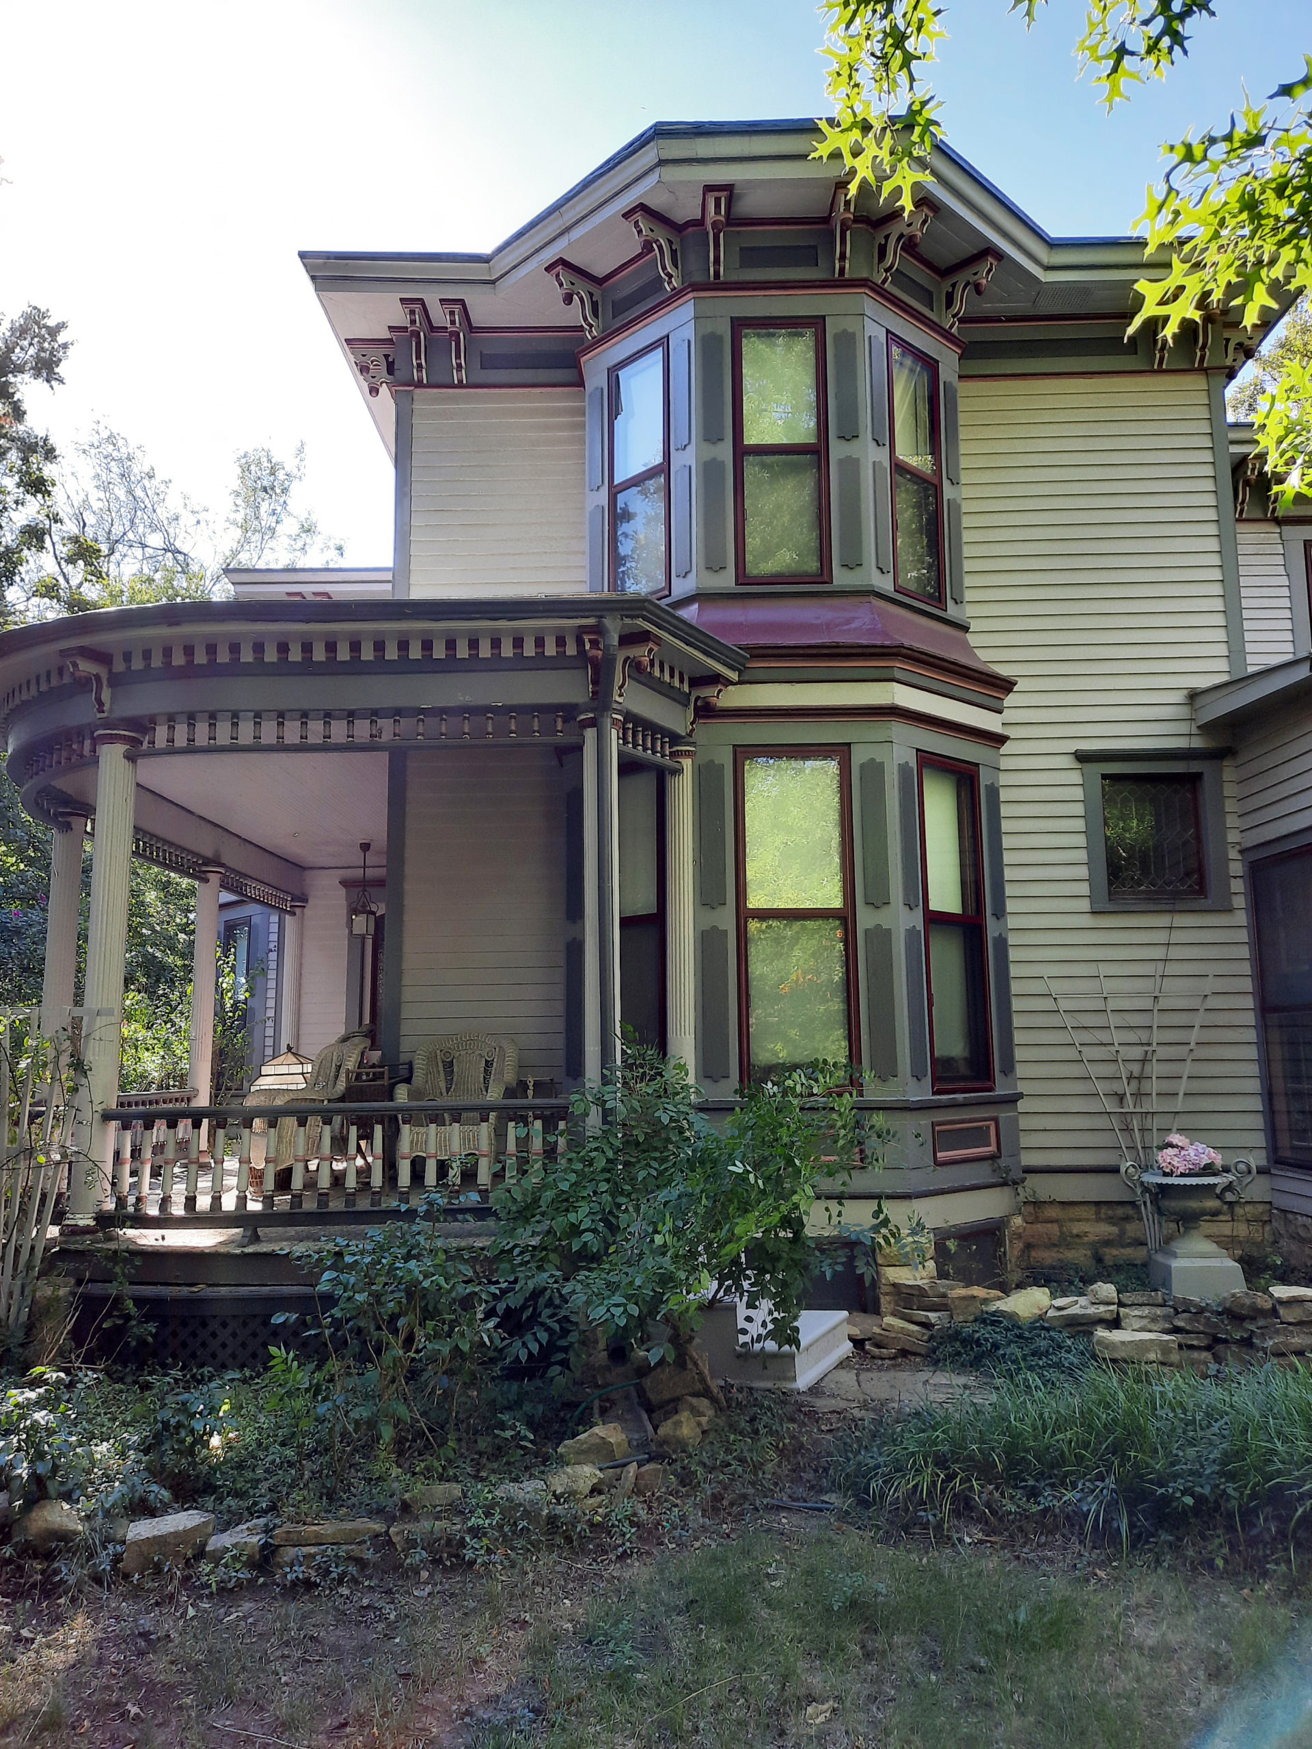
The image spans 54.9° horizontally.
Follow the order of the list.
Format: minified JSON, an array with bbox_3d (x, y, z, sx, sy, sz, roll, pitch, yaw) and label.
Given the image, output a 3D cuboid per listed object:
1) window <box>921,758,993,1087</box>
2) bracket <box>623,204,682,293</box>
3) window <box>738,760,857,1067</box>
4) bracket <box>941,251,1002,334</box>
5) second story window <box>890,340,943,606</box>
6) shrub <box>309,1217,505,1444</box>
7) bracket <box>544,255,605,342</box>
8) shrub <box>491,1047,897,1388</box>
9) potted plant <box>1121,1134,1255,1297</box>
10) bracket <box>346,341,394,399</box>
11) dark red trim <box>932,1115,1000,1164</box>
[{"bbox_3d":[1.871,0.298,7.840,0.700,2.080,0.120,8,-12,-43],"label":"window"},{"bbox_3d":[-0.010,-4.274,8.661,0.410,0.425,0.200,7,-11,-42],"label":"bracket"},{"bbox_3d":[0.841,0.254,7.476,0.690,2.070,0.120,-1,-9,1],"label":"window"},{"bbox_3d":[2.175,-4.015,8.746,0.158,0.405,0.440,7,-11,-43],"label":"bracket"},{"bbox_3d":[1.726,-2.690,8.488,0.592,1.810,0.100,7,-11,-43],"label":"second story window"},{"bbox_3d":[-0.976,1.828,5.199,0.820,0.860,0.750,-1,-9,1],"label":"shrub"},{"bbox_3d":[-0.591,-4.125,9.121,0.395,0.450,0.170,8,-12,-43],"label":"bracket"},{"bbox_3d":[0.185,1.485,5.535,1.680,1.420,1.250,-1,-9,1],"label":"shrub"},{"bbox_3d":[3.394,2.163,8.086,0.800,0.965,0.600,-1,-9,1],"label":"potted plant"},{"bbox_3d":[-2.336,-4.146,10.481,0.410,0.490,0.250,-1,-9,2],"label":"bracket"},{"bbox_3d":[1.890,1.606,7.637,0.726,0.254,0.050,7,-11,-43],"label":"dark red trim"}]

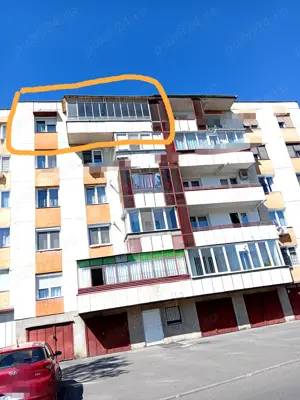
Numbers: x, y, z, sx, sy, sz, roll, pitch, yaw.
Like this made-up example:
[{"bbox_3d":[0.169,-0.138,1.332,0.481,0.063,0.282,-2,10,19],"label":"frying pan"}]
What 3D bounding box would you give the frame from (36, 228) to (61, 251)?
[{"bbox_3d":[-6.118,2.421,18.934,1.416,1.439,0.122,-4,-20,-12],"label":"frame"}]

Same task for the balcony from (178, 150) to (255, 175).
[{"bbox_3d":[4.466,-2.612,21.847,5.470,0.998,1.350,-4,-21,-12],"label":"balcony"}]

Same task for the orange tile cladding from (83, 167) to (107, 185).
[{"bbox_3d":[-3.646,-1.627,20.930,1.489,1.281,0.122,-4,-20,-12],"label":"orange tile cladding"}]

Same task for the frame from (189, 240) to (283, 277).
[{"bbox_3d":[5.205,3.542,18.808,5.932,1.710,0.140,-4,-21,-12],"label":"frame"}]

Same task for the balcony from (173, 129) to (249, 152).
[{"bbox_3d":[4.287,-3.966,22.302,5.380,1.522,1.370,-4,-20,-12],"label":"balcony"}]

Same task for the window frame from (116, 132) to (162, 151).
[{"bbox_3d":[-0.634,-3.861,20.721,3.228,1.370,0.152,-4,-20,-12],"label":"window frame"}]

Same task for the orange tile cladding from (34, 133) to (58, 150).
[{"bbox_3d":[-7.203,-4.072,21.785,1.529,1.363,0.111,-4,-22,-12],"label":"orange tile cladding"}]

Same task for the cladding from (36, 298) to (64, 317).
[{"bbox_3d":[-5.509,5.943,17.285,1.472,0.865,0.120,-4,-21,-12],"label":"cladding"}]

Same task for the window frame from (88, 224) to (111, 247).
[{"bbox_3d":[-3.179,2.239,19.929,1.418,1.398,0.121,-4,-22,-12],"label":"window frame"}]

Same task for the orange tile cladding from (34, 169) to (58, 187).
[{"bbox_3d":[-6.657,-1.429,20.303,1.477,1.281,0.122,-4,-20,-12],"label":"orange tile cladding"}]

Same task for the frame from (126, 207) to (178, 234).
[{"bbox_3d":[0.203,1.206,18.853,3.179,1.534,0.140,-4,-21,-12],"label":"frame"}]

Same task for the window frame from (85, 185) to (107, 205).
[{"bbox_3d":[-3.469,-0.330,20.490,1.429,1.439,0.122,-4,-20,-12],"label":"window frame"}]

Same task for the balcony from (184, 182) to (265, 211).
[{"bbox_3d":[4.992,-0.079,21.486,5.664,1.137,1.549,-4,-22,-12],"label":"balcony"}]

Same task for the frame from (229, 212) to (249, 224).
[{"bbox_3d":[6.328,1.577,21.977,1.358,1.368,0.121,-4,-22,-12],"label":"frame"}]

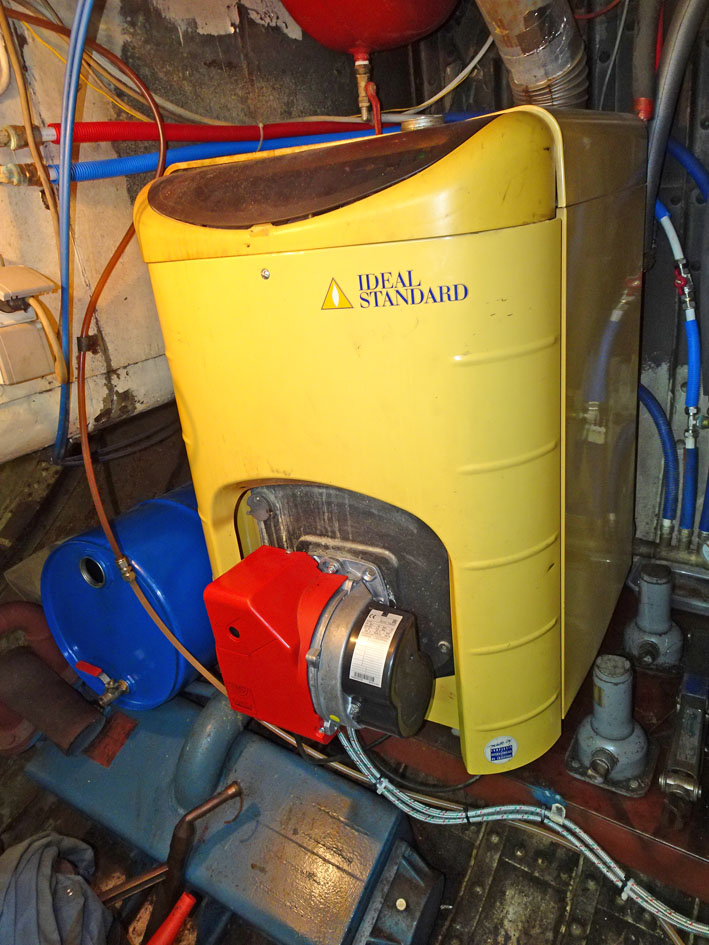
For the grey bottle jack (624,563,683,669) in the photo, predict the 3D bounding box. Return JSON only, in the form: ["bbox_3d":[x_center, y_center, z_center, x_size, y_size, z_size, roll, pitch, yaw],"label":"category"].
[{"bbox_3d":[0.499,0.238,1.092,0.095,0.168,0.098,8,26,33],"label":"grey bottle jack"}]

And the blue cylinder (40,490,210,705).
[{"bbox_3d":[-0.340,0.207,1.509,0.370,0.370,0.580,5,21,28],"label":"blue cylinder"}]

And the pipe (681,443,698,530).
[{"bbox_3d":[0.684,0.032,1.340,0.026,0.190,0.026,8,26,33],"label":"pipe"}]

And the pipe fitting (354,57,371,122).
[{"bbox_3d":[0.016,-0.730,1.250,0.028,0.113,0.030,-3,21,1],"label":"pipe fitting"}]

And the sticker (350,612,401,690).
[{"bbox_3d":[0.026,0.215,0.811,0.046,0.016,0.094,8,64,33],"label":"sticker"}]

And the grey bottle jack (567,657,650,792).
[{"bbox_3d":[0.356,0.330,0.902,0.100,0.174,0.103,8,26,33],"label":"grey bottle jack"}]

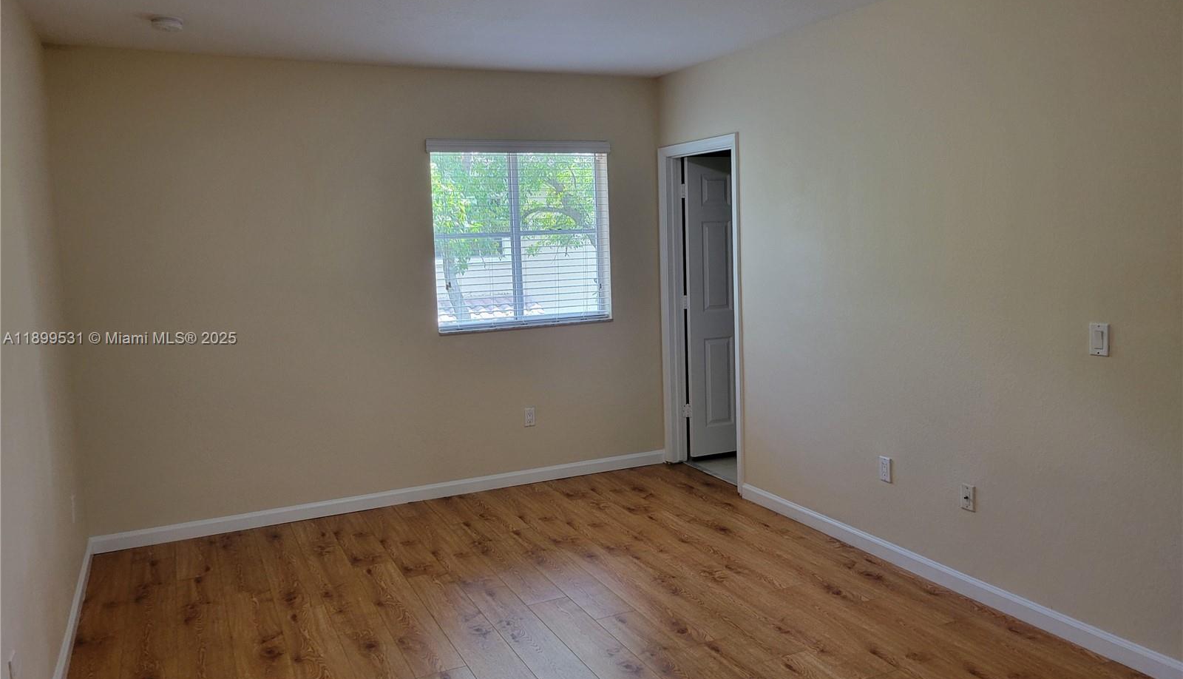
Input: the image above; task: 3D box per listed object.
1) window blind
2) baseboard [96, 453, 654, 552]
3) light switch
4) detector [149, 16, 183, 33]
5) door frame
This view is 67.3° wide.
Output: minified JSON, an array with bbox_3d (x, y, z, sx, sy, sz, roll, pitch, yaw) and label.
[{"bbox_3d":[-0.406,-0.642,5.420,1.170,1.101,0.075,-5,7,-25],"label":"window blind"},{"bbox_3d":[-1.035,0.922,5.270,3.392,0.091,0.015,-5,7,-25],"label":"baseboard"},{"bbox_3d":[1.776,0.003,3.113,0.010,0.112,0.071,-5,7,-25],"label":"light switch"},{"bbox_3d":[-1.845,-1.366,3.862,0.128,0.038,0.128,-5,7,-25],"label":"detector"},{"bbox_3d":[0.708,-0.159,5.480,0.133,2.085,0.894,-5,7,-25],"label":"door frame"}]

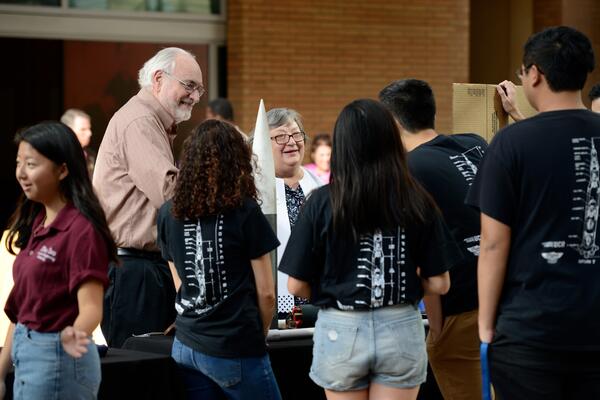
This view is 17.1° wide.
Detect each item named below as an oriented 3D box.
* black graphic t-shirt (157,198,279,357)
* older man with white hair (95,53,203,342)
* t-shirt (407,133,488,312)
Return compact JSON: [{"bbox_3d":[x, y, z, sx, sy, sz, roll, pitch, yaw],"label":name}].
[{"bbox_3d":[-0.292,0.257,7.000,0.430,0.580,0.290,0,1,21],"label":"black graphic t-shirt"},{"bbox_3d":[-0.520,0.370,6.950,0.480,1.790,0.520,0,1,15],"label":"older man with white hair"},{"bbox_3d":[0.508,0.079,6.750,0.480,0.640,0.330,-1,1,-37],"label":"t-shirt"}]

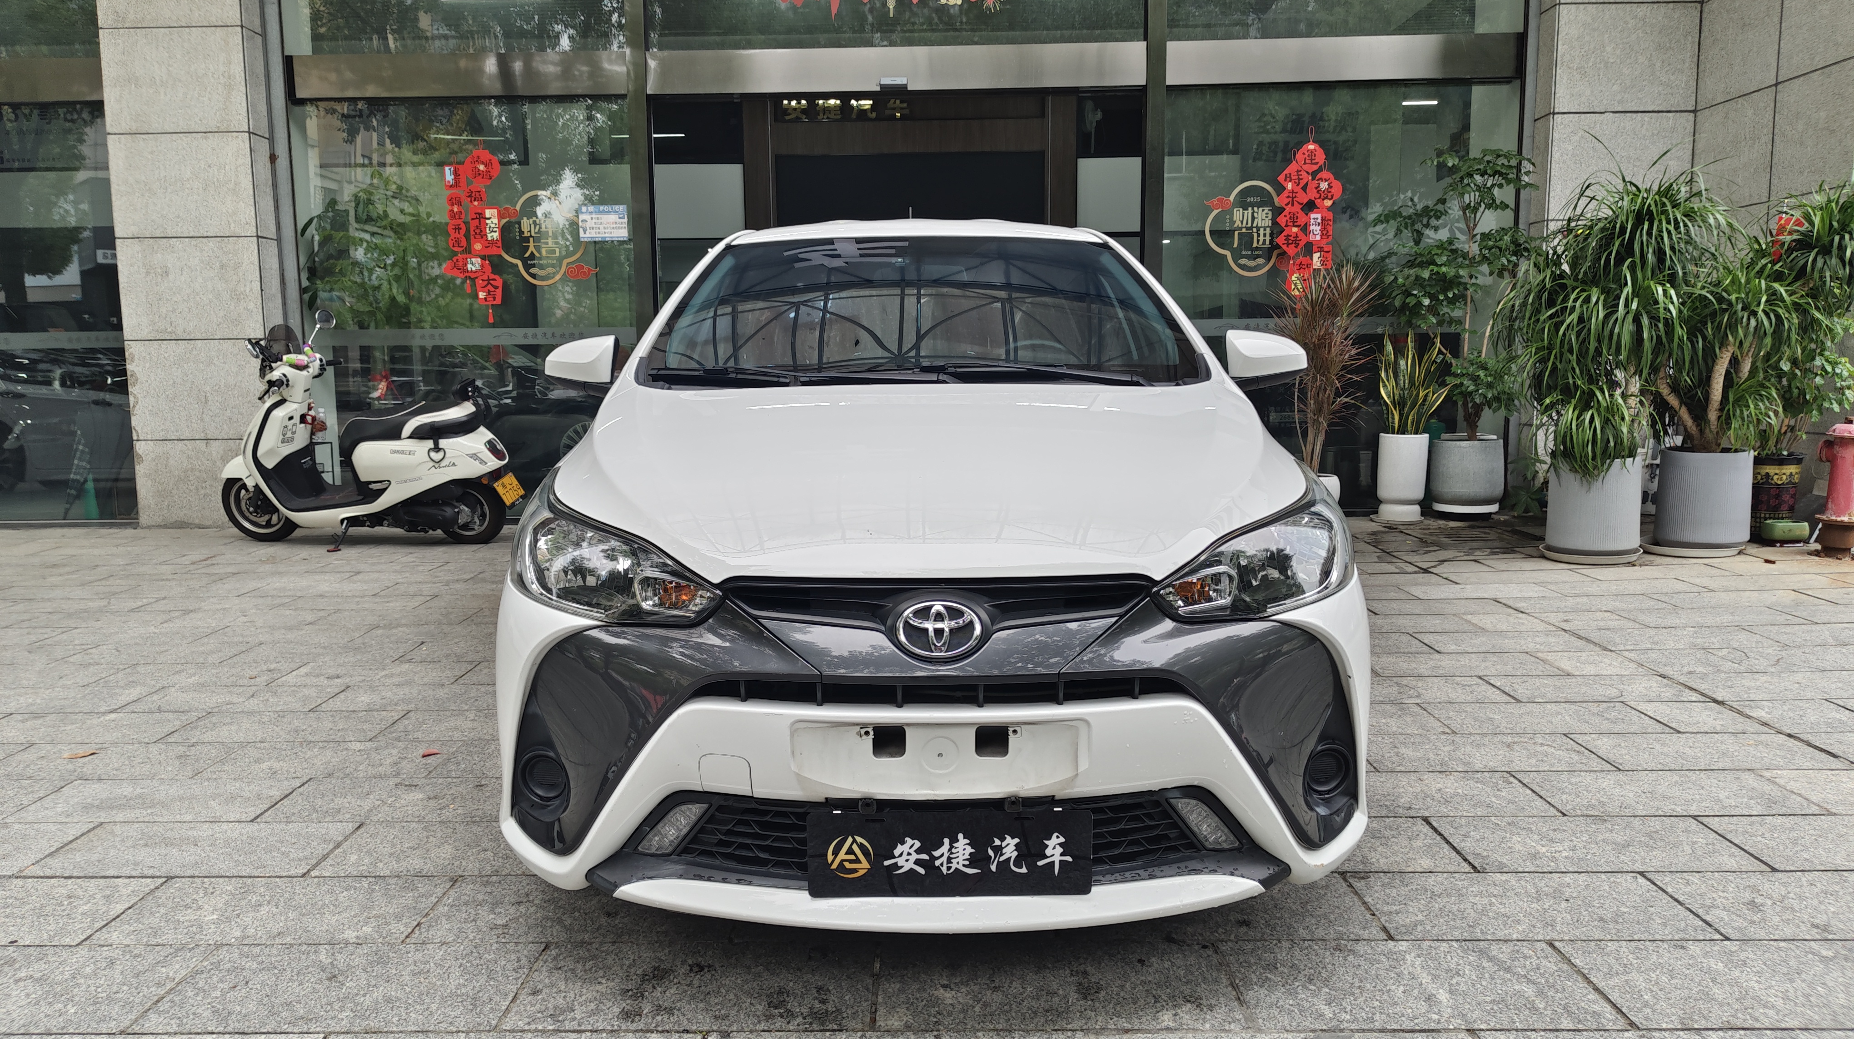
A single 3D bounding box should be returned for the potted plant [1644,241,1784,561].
[{"bbox_3d":[4.096,-0.657,6.677,0.800,1.610,0.780,0,8,0],"label":"potted plant"}]

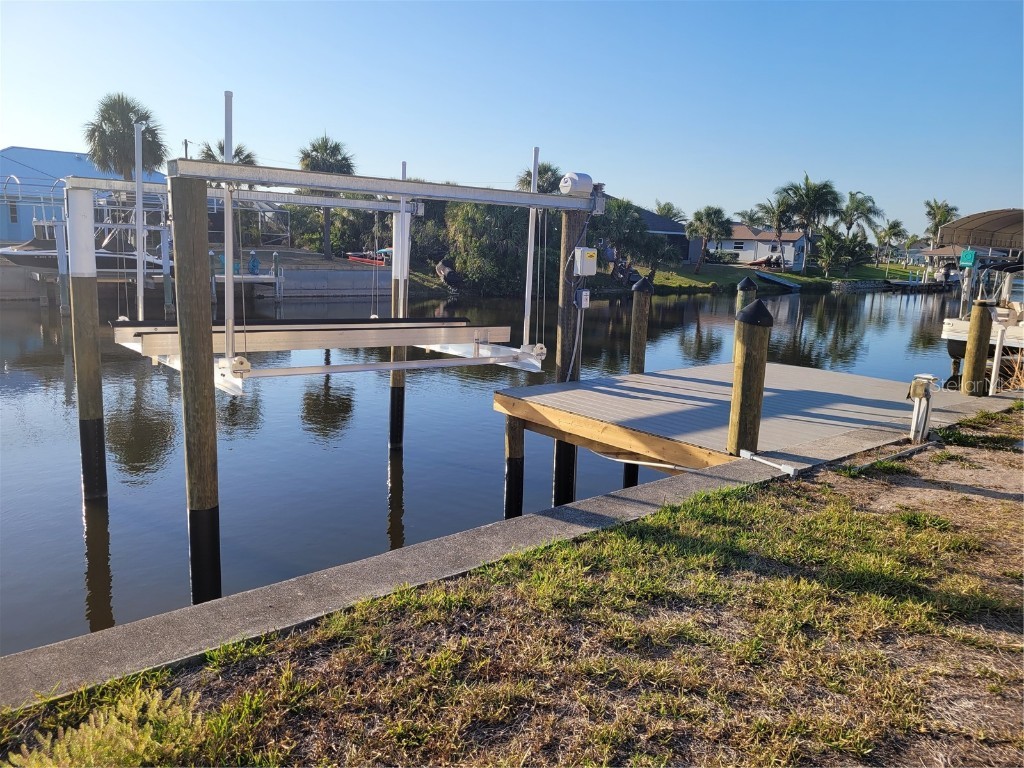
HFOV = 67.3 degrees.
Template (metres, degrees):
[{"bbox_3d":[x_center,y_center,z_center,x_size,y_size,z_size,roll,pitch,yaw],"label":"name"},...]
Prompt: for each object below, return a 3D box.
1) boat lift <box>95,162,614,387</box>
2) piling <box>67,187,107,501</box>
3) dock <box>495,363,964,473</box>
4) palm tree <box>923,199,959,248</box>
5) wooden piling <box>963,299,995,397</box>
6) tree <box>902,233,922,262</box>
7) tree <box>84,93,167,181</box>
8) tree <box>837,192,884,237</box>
[{"bbox_3d":[-1.938,-1.282,8.809,4.772,2.038,3.775,-6,13,-39],"label":"boat lift"},{"bbox_3d":[-4.558,-0.370,8.282,0.300,3.375,0.300,-3,12,-29],"label":"piling"},{"bbox_3d":[2.672,0.256,8.537,4.850,0.280,3.000,-6,13,-39],"label":"dock"},{"bbox_3d":[72.598,-25.946,130.000,6.590,10.990,6.590,7,11,28],"label":"palm tree"},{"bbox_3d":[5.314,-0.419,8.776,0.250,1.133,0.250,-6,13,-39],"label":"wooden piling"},{"bbox_3d":[52.485,-17.750,100.792,2.621,4.135,2.621,8,11,26],"label":"tree"},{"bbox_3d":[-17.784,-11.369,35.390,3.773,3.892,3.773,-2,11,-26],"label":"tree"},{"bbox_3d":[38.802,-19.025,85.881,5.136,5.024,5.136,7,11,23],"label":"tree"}]

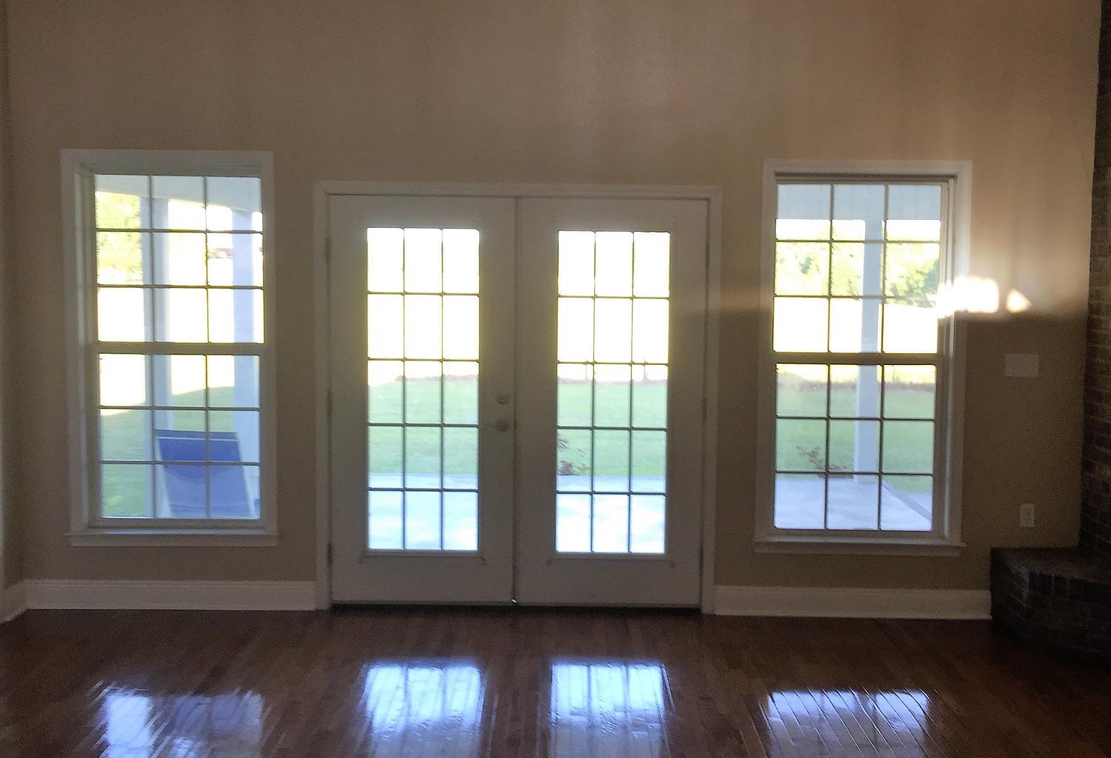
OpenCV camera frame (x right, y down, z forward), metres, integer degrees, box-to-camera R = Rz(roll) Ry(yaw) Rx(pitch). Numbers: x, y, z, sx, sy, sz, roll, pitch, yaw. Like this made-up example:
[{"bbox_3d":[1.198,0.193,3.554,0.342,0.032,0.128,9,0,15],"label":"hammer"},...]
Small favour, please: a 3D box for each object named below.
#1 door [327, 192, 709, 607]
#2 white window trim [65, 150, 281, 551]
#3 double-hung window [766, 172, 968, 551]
[{"bbox_3d":[-0.186,0.131,6.149,1.860,2.050,0.080,1,4,0],"label":"door"},{"bbox_3d":[-1.894,-0.153,6.145,1.030,1.920,0.100,1,4,0],"label":"white window trim"},{"bbox_3d":[1.514,-0.099,6.125,1.023,1.932,0.100,1,4,0],"label":"double-hung window"}]

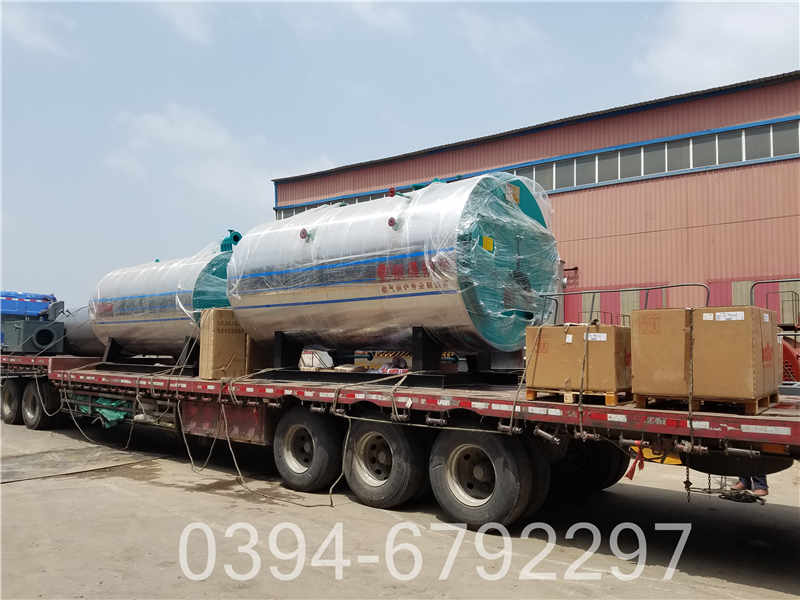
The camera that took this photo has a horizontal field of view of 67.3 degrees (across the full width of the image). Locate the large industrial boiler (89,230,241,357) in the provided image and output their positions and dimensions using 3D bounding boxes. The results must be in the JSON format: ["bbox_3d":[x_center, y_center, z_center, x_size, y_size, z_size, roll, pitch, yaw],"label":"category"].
[{"bbox_3d":[-4.321,0.088,12.208,4.250,2.120,2.000,-4,-6,40],"label":"large industrial boiler"}]

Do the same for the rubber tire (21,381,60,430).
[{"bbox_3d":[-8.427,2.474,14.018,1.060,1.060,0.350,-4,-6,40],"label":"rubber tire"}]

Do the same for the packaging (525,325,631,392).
[{"bbox_3d":[1.804,0.565,5.818,0.860,0.565,0.780,-4,-6,40],"label":"packaging"}]

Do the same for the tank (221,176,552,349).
[{"bbox_3d":[-0.265,-0.338,8.778,4.500,2.270,2.250,-4,-6,40],"label":"tank"}]

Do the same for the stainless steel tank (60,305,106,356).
[{"bbox_3d":[-7.882,0.726,15.105,2.400,1.350,1.350,-4,-6,40],"label":"stainless steel tank"}]

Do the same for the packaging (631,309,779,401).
[{"bbox_3d":[2.691,0.453,5.268,0.905,0.705,1.080,-4,-6,40],"label":"packaging"}]

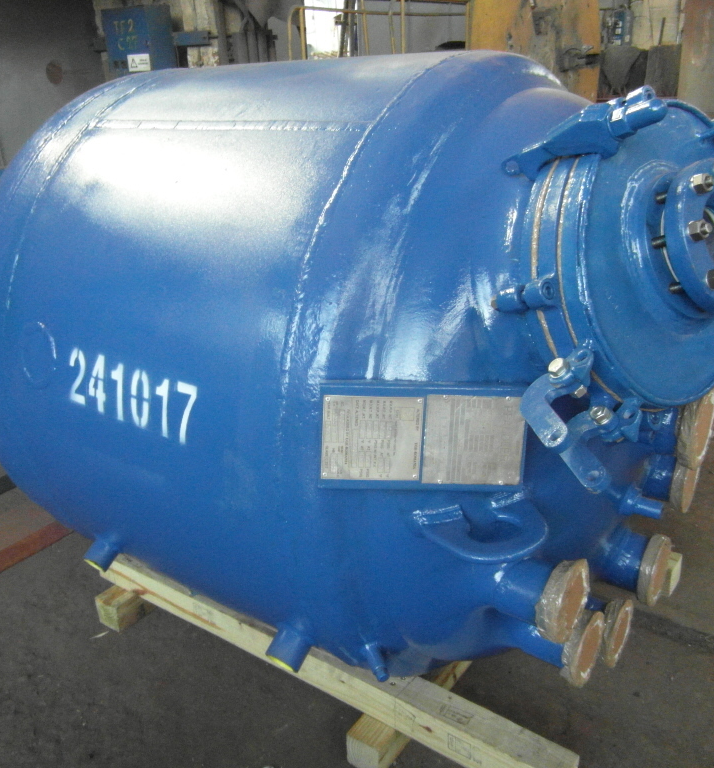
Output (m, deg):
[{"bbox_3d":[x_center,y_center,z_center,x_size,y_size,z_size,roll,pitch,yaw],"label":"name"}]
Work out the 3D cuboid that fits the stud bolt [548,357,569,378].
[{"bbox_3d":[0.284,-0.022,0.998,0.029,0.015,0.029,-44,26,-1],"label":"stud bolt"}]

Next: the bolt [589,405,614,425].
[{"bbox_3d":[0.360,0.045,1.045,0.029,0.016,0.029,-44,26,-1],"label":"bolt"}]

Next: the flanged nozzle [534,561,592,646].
[{"bbox_3d":[0.399,0.418,1.370,0.052,0.165,0.165,13,26,32],"label":"flanged nozzle"}]

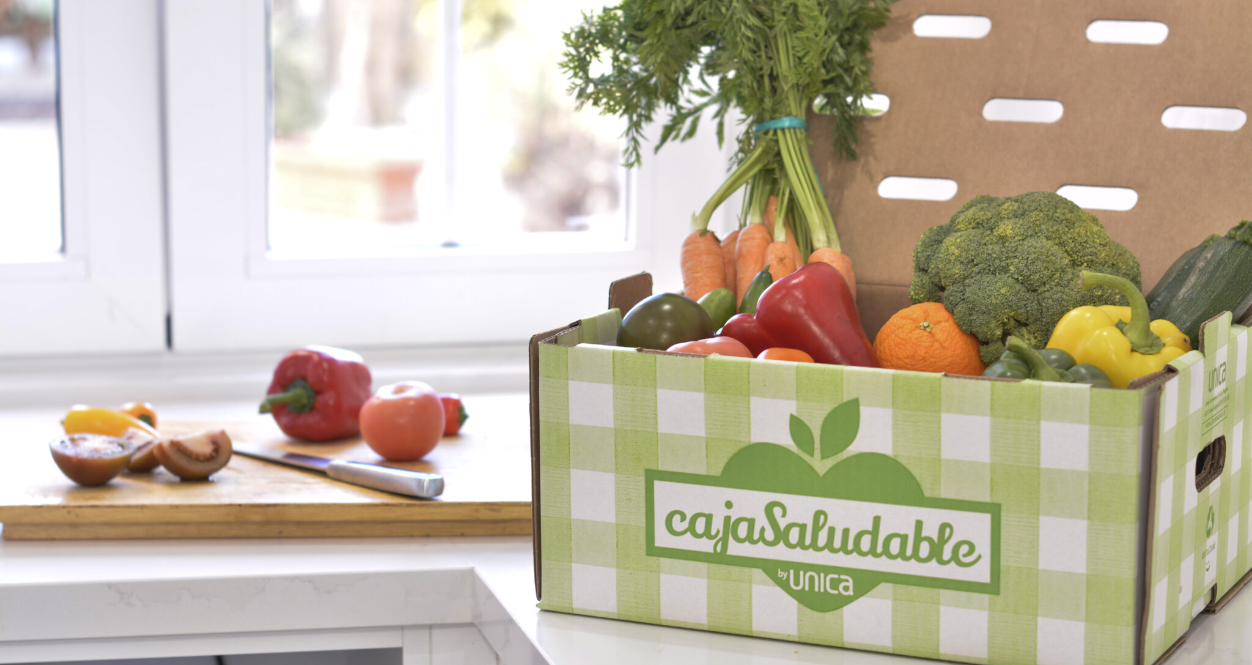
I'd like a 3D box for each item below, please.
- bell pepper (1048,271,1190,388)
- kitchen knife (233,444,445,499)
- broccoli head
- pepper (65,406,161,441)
[{"bbox_3d":[0.313,0.013,1.660,0.090,0.105,0.088,6,26,-1],"label":"bell pepper"},{"bbox_3d":[-0.242,0.098,2.069,0.262,0.018,0.028,9,15,39],"label":"kitchen knife"},{"bbox_3d":[0.276,-0.032,1.800,0.160,0.135,0.145,-1,15,0],"label":"broccoli head"},{"bbox_3d":[-0.424,0.075,2.150,0.080,0.030,0.032,-2,12,0],"label":"pepper"}]

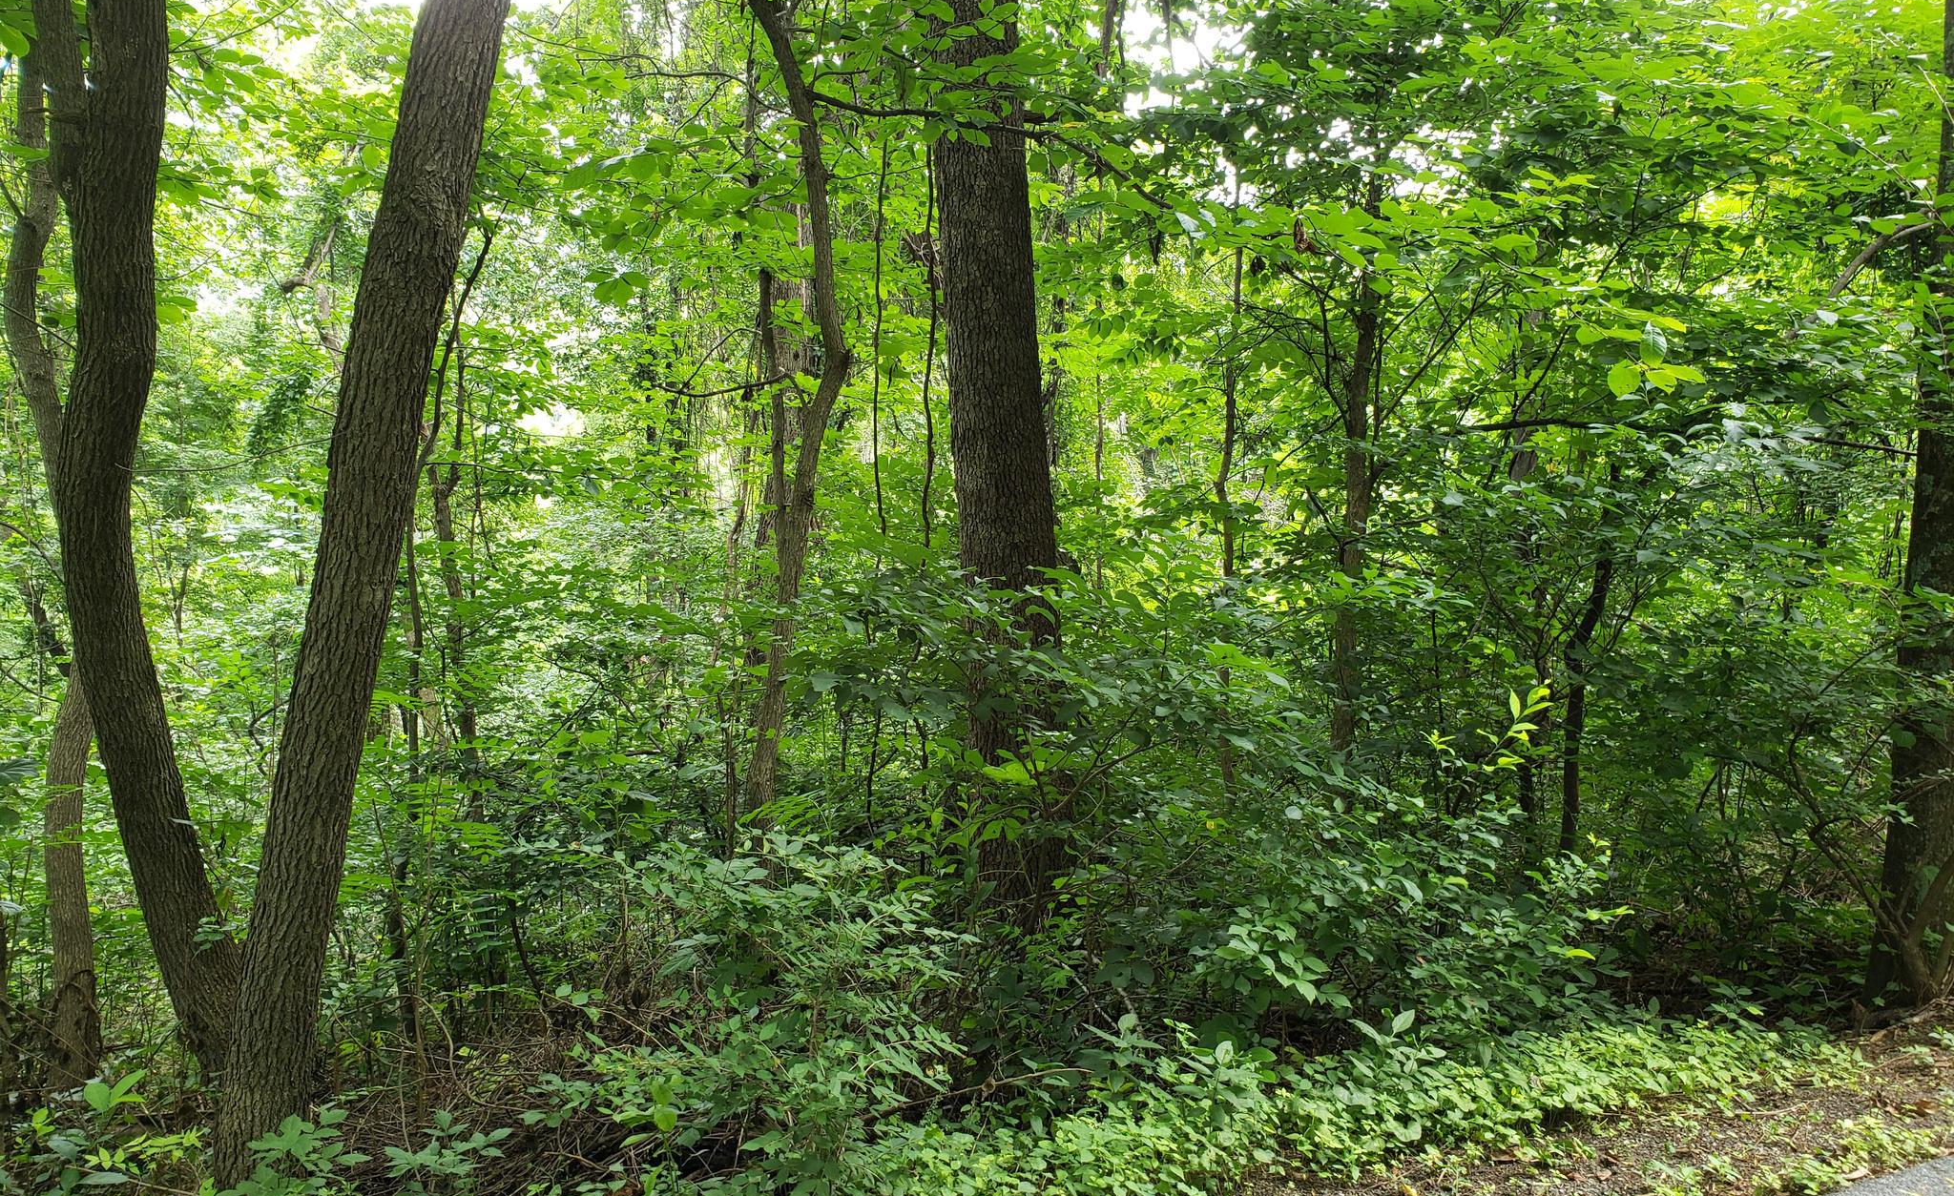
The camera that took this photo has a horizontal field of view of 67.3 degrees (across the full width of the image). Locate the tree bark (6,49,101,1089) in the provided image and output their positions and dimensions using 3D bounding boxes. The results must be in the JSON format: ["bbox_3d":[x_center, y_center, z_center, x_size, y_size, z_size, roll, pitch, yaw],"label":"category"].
[{"bbox_3d":[-3.270,-0.103,5.200,0.310,3.683,0.270,0,2,0],"label":"tree bark"}]

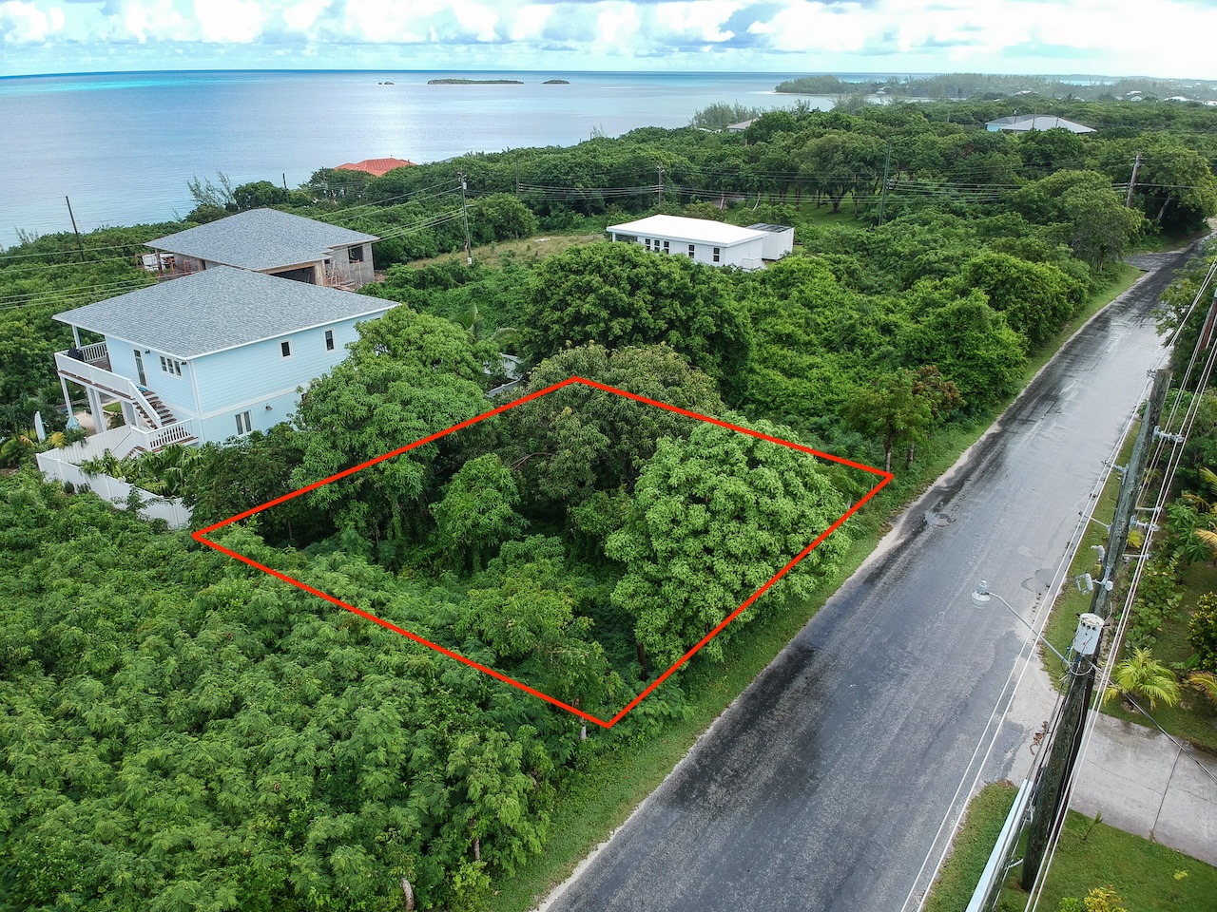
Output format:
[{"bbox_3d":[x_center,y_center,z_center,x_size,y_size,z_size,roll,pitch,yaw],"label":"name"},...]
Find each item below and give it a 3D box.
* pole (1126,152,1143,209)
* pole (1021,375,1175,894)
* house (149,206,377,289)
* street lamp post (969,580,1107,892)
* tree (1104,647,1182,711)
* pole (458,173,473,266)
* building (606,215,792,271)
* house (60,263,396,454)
[{"bbox_3d":[43.037,-20.649,72.861,0.300,8.600,0.300,17,29,33],"label":"pole"},{"bbox_3d":[8.170,3.483,14.942,0.340,10.374,0.340,17,29,33],"label":"pole"},{"bbox_3d":[-29.035,-18.297,76.568,18.060,6.304,15.260,17,29,34],"label":"house"},{"bbox_3d":[7.465,5.267,16.315,2.350,6.000,0.450,17,29,33],"label":"street lamp post"},{"bbox_3d":[13.304,5.318,21.654,1.800,1.600,1.800,17,29,33],"label":"tree"},{"bbox_3d":[-14.016,-22.882,87.176,0.300,9.727,0.300,17,29,33],"label":"pole"},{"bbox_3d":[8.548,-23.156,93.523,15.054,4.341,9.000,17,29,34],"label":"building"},{"bbox_3d":[-21.391,-6.550,49.480,13.020,8.159,13.888,17,29,33],"label":"house"}]

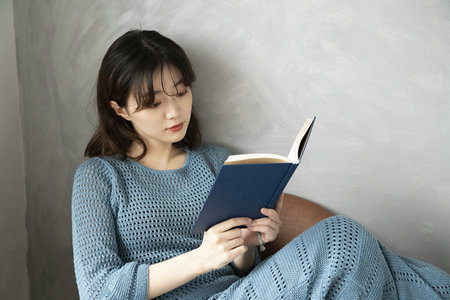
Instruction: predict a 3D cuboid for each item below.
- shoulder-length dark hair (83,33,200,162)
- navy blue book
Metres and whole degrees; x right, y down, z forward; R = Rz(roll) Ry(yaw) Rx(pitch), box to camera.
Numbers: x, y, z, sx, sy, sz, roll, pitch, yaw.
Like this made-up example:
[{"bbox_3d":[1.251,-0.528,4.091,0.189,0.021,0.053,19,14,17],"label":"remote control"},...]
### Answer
[{"bbox_3d":[-0.164,-0.108,1.145,0.195,0.240,0.215,-20,23,-33],"label":"shoulder-length dark hair"},{"bbox_3d":[0.070,0.059,1.031,0.242,0.194,0.071,-27,65,-38],"label":"navy blue book"}]

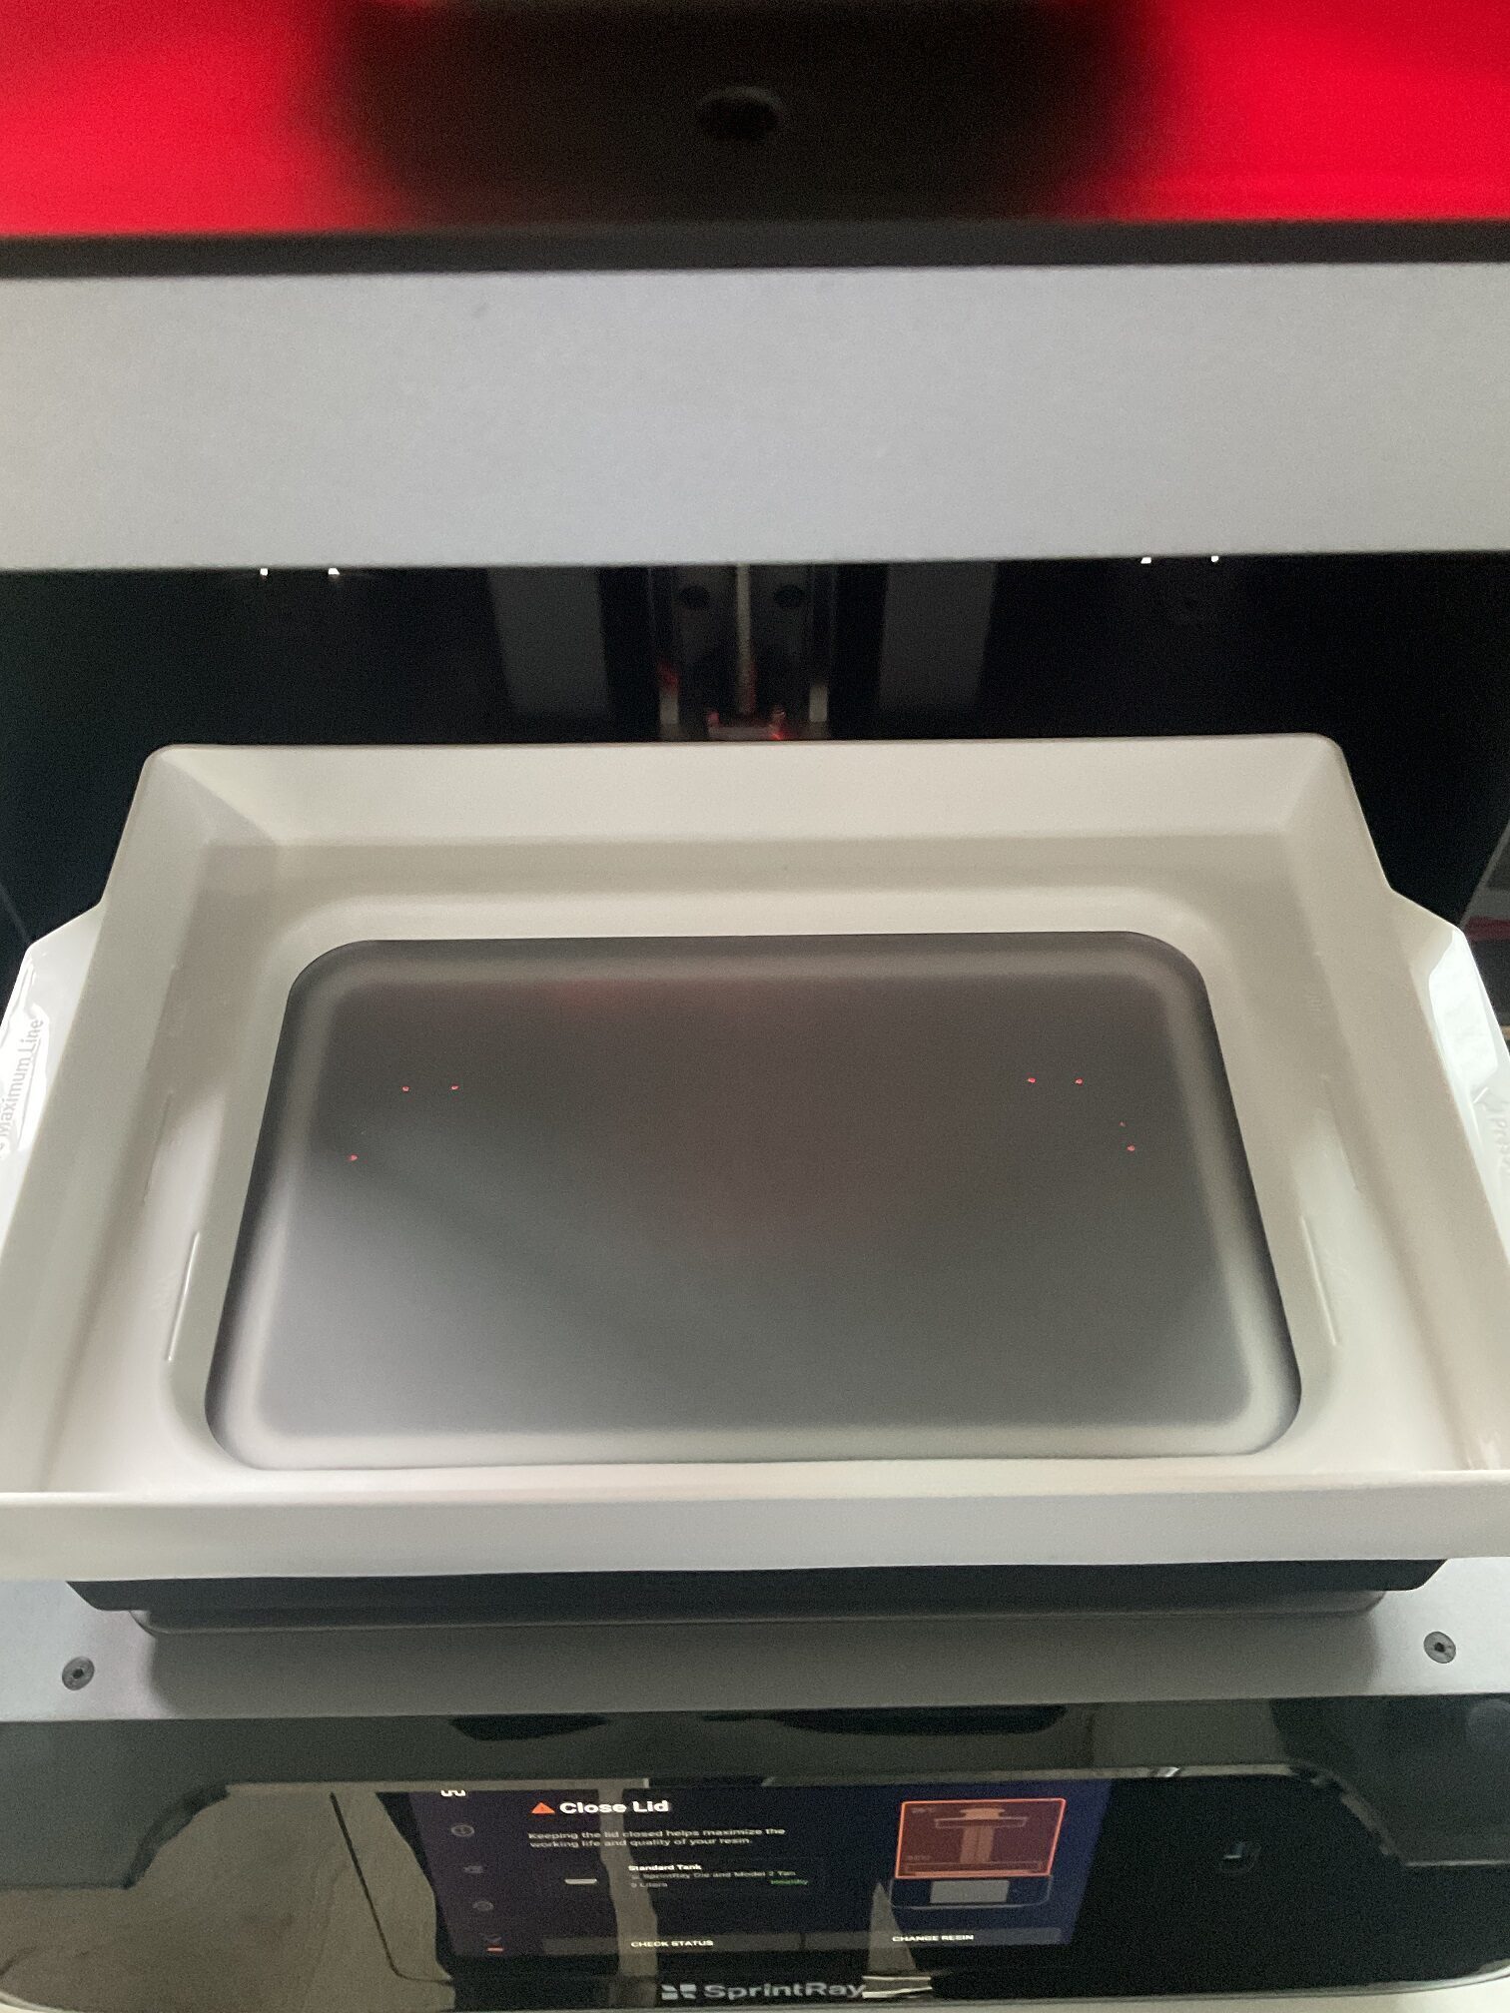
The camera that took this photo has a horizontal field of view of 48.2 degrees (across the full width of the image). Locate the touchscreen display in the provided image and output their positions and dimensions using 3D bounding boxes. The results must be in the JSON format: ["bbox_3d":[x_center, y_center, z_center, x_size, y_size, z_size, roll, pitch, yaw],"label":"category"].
[{"bbox_3d":[0.002,0.201,0.404,0.157,0.089,0.010,-1,38,0],"label":"touchscreen display"}]

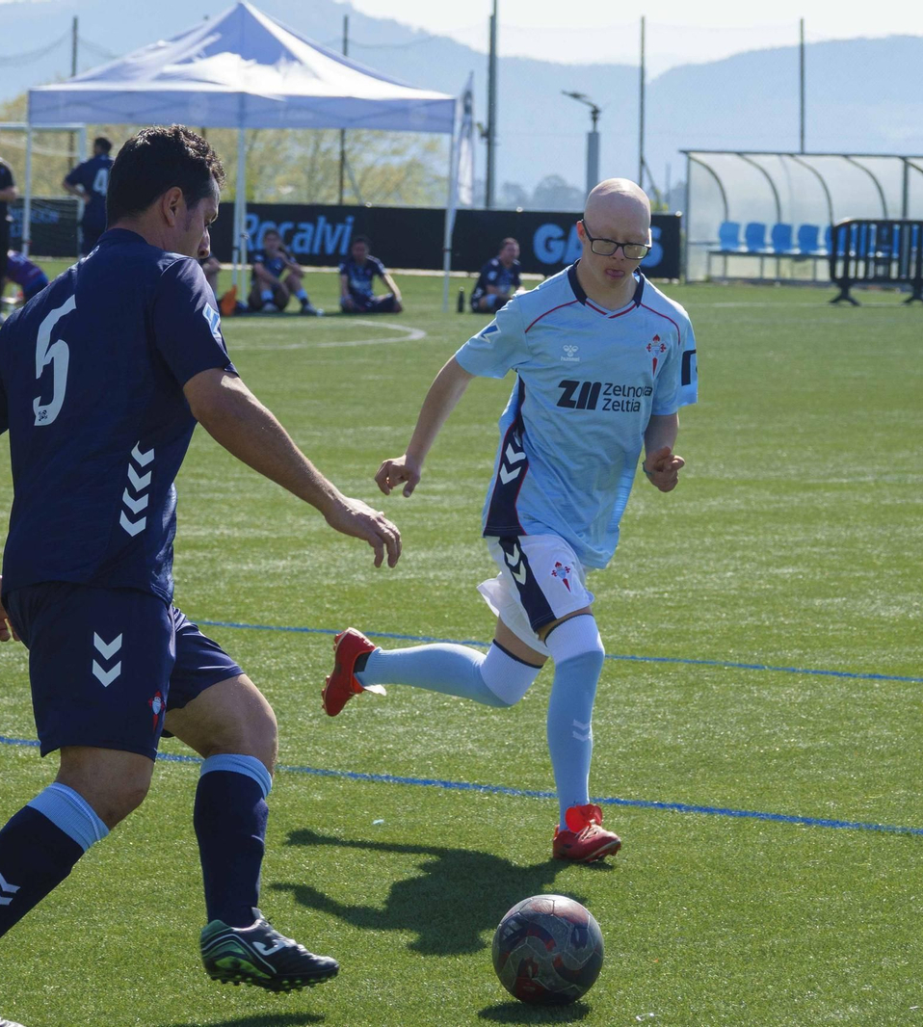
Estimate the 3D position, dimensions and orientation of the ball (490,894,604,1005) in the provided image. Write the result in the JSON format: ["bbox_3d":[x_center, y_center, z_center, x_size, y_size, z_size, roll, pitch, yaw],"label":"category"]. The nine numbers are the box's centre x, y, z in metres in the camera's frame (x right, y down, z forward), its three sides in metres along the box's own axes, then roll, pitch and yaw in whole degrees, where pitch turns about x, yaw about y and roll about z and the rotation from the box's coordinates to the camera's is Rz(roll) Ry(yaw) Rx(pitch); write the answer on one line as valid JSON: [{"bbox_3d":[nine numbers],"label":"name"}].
[{"bbox_3d":[0.172,0.862,11.420,0.220,0.220,0.220,1,4,0],"label":"ball"}]

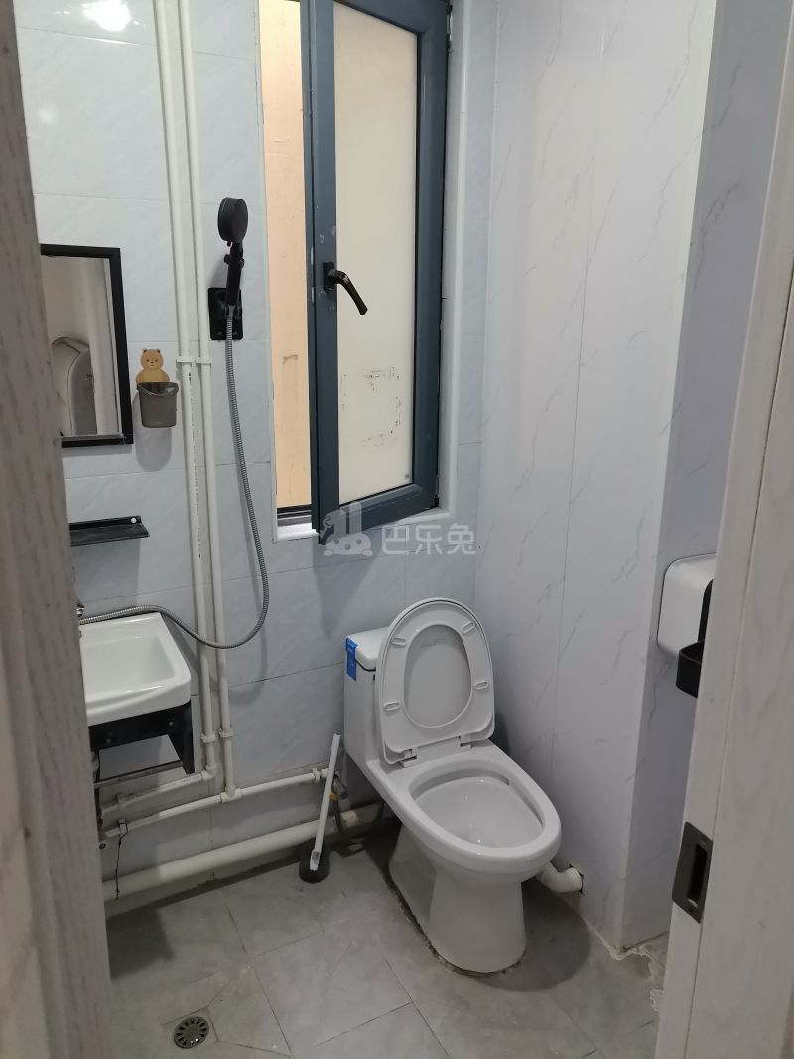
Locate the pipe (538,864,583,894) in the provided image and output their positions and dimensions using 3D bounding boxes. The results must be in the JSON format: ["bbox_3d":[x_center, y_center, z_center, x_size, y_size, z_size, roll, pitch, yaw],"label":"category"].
[{"bbox_3d":[0.431,0.935,2.217,0.110,0.070,0.130,-8,18,-26],"label":"pipe"}]

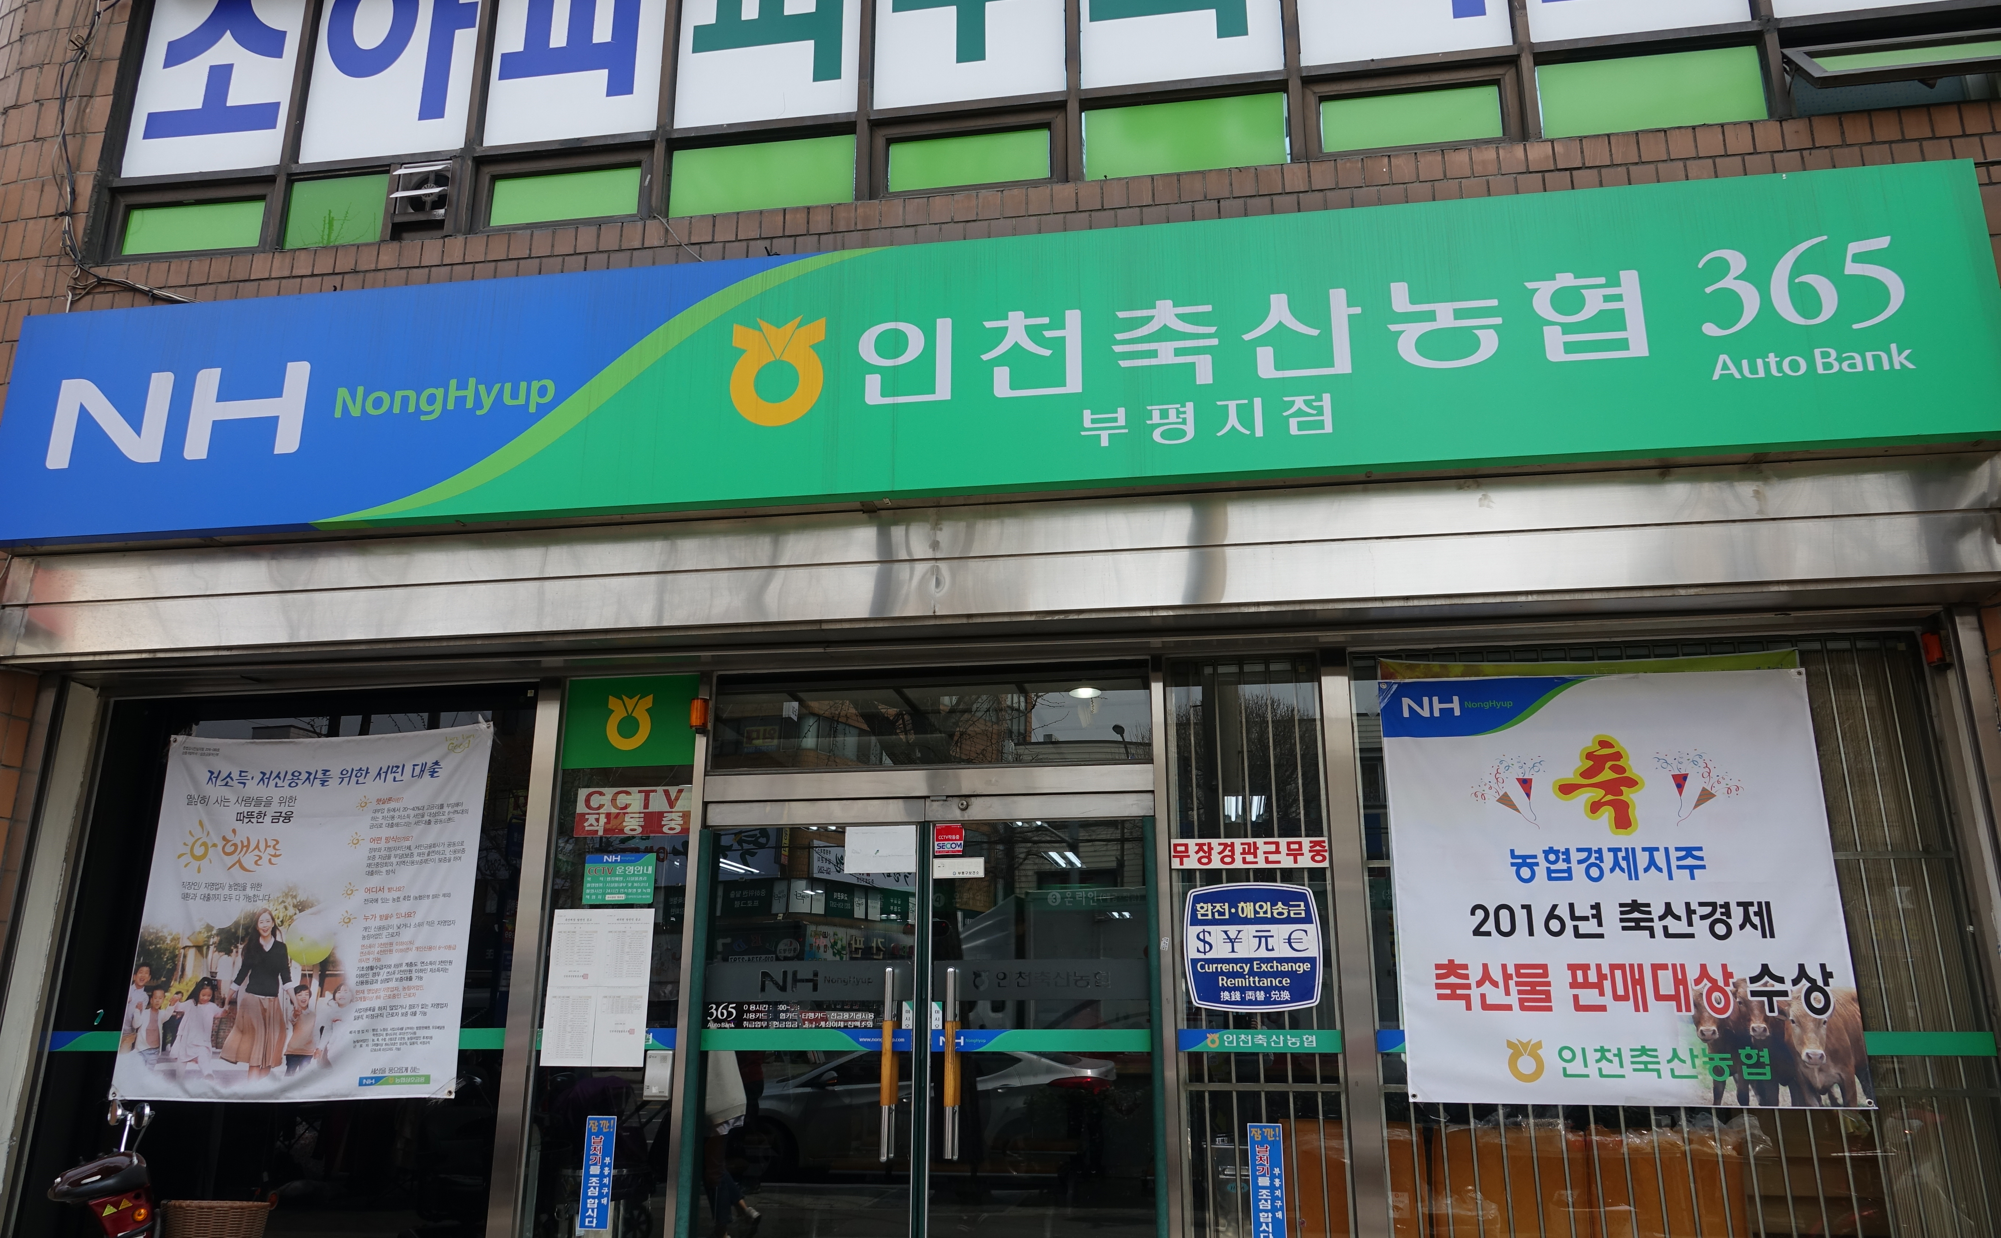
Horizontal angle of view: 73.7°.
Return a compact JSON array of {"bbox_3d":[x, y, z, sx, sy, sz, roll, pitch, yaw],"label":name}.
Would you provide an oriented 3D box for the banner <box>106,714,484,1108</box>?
[{"bbox_3d":[-2.816,1.172,5.422,1.462,1.484,0.030,-2,-16,8],"label":"banner"}]

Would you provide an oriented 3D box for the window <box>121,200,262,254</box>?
[{"bbox_3d":[-3.854,-1.865,6.365,0.712,0.239,0.060,-2,-16,8],"label":"window"}]

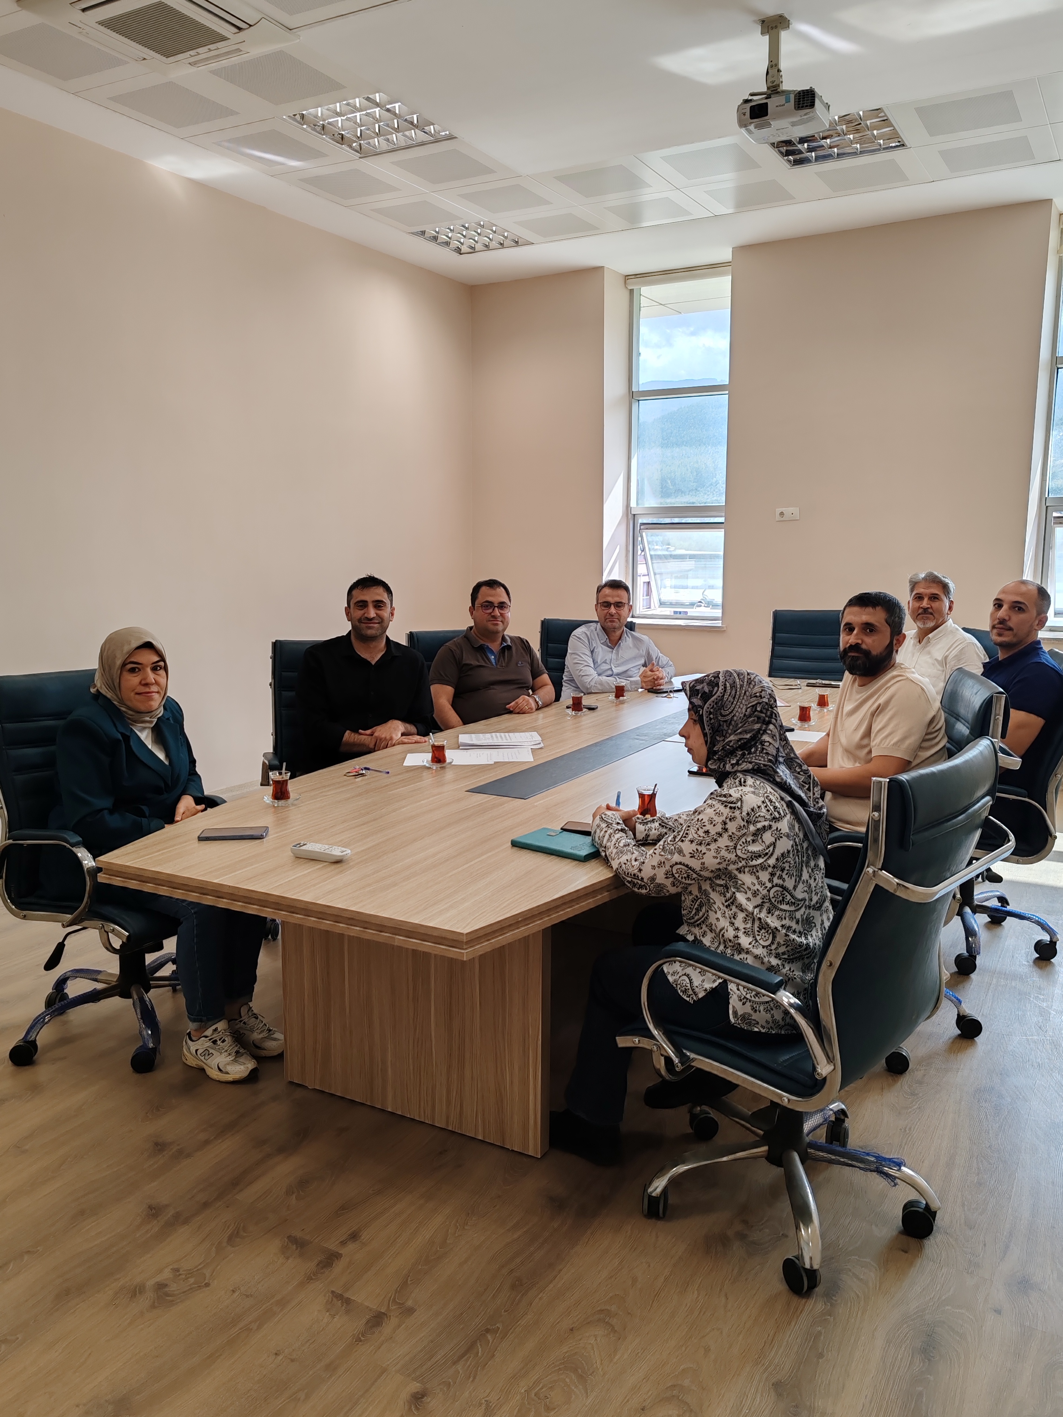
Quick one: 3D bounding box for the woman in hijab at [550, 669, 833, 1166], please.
[{"bbox_3d":[0.354,0.479,2.553,0.720,1.180,0.490,6,10,35],"label":"woman in hijab"}]

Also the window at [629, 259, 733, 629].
[{"bbox_3d":[1.090,-1.841,7.904,0.870,2.400,0.120,5,10,29],"label":"window"}]

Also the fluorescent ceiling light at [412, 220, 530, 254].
[{"bbox_3d":[-0.363,-2.962,6.853,0.600,0.080,0.600,5,10,29],"label":"fluorescent ceiling light"}]

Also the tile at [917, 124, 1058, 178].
[{"bbox_3d":[2.232,-2.713,5.412,0.590,0.020,0.590,5,10,29],"label":"tile"}]

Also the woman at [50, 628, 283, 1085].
[{"bbox_3d":[-1.068,0.393,3.308,0.740,1.260,0.500,6,10,34],"label":"woman"}]

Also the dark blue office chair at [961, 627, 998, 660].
[{"bbox_3d":[1.770,0.199,4.991,0.700,1.080,0.620,0,9,-3],"label":"dark blue office chair"}]

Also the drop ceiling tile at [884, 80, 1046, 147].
[{"bbox_3d":[1.943,-2.633,4.891,0.600,0.030,0.600,5,10,29],"label":"drop ceiling tile"}]

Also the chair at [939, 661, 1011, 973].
[{"bbox_3d":[1.070,0.454,3.346,0.700,1.080,0.620,1,9,6],"label":"chair"}]

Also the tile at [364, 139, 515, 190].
[{"bbox_3d":[-0.440,-2.737,5.548,0.600,0.030,0.600,5,10,29],"label":"tile"}]

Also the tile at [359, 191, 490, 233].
[{"bbox_3d":[-0.664,-2.868,6.377,0.600,0.030,0.600,5,10,29],"label":"tile"}]

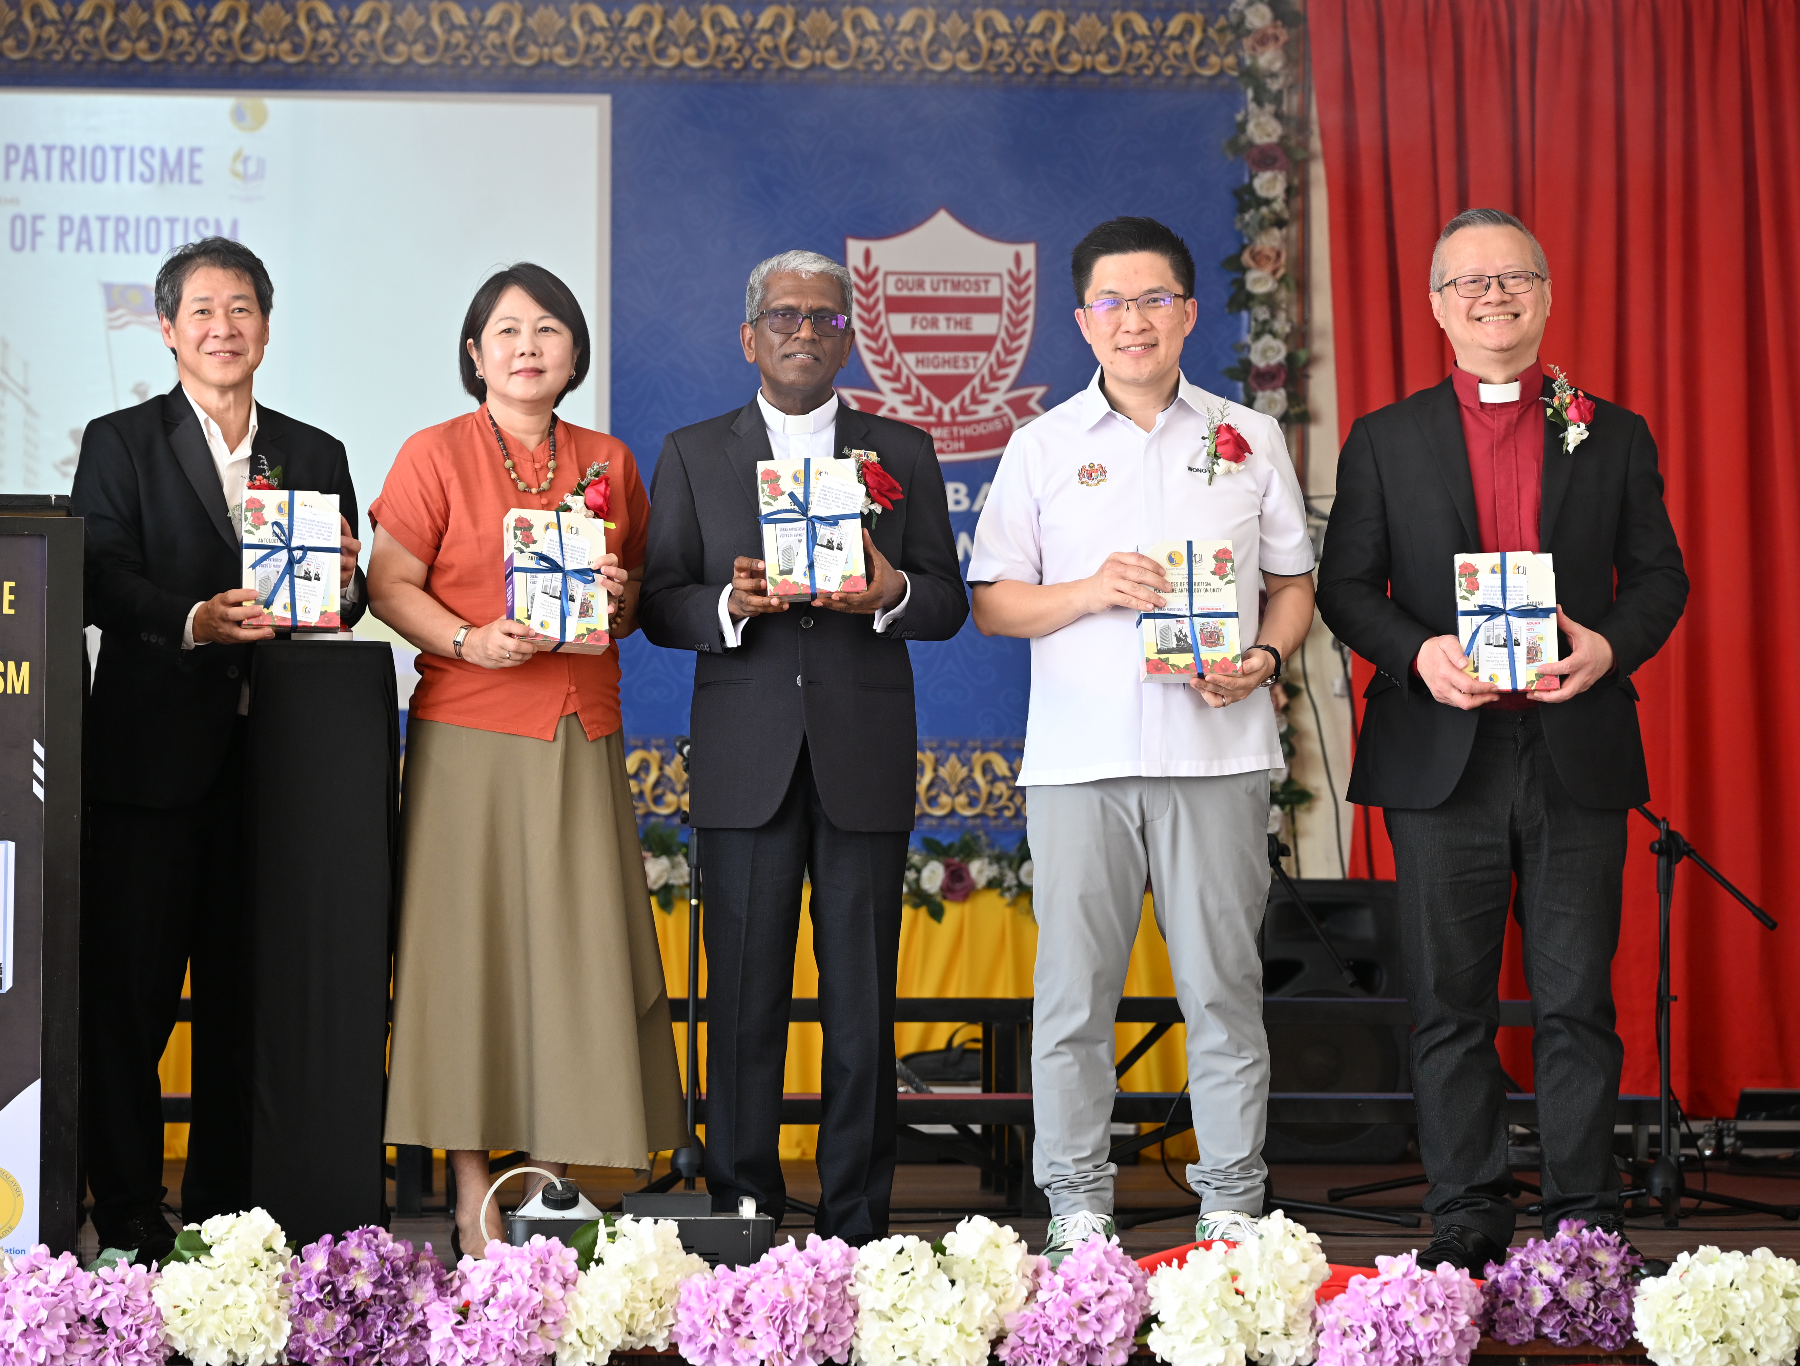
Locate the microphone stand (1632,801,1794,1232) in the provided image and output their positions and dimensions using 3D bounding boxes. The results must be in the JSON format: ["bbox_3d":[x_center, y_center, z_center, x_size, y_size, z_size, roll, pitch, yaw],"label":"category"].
[{"bbox_3d":[1.329,0.532,12.000,0.500,0.840,0.420,0,-2,0],"label":"microphone stand"}]

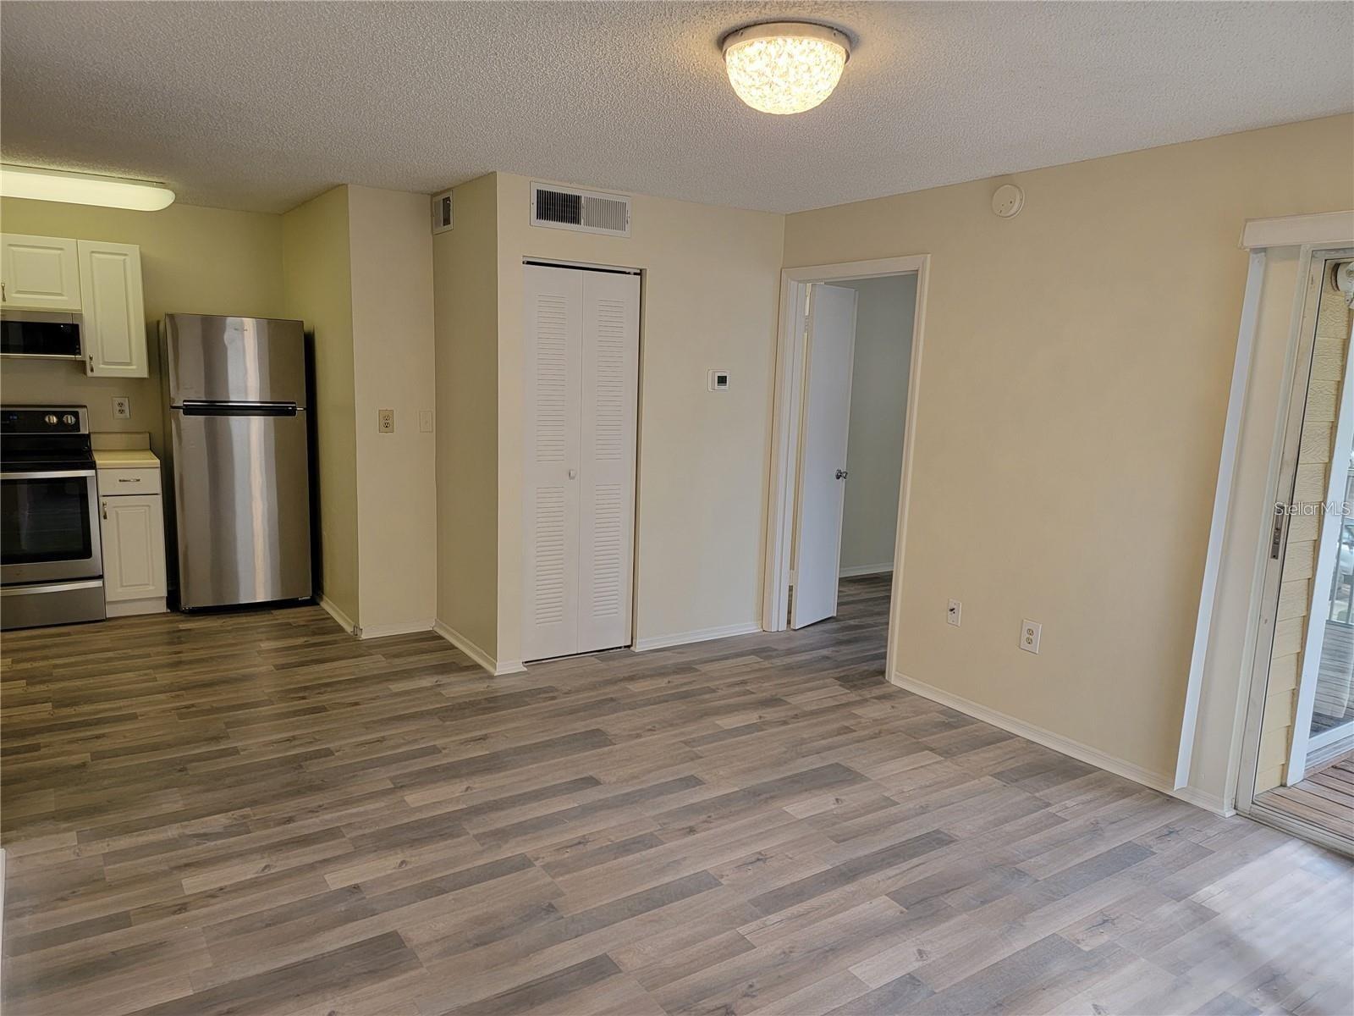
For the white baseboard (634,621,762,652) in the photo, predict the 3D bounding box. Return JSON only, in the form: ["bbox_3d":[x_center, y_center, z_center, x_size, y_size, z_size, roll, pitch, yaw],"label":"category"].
[{"bbox_3d":[0.145,0.728,5.381,0.893,0.070,0.013,-4,11,-34],"label":"white baseboard"}]

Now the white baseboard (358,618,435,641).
[{"bbox_3d":[-1.579,0.680,5.302,0.422,0.070,0.013,-4,11,-34],"label":"white baseboard"}]

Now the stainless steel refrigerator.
[{"bbox_3d":[-2.757,-0.294,5.863,0.735,1.740,0.680,-4,11,-33],"label":"stainless steel refrigerator"}]

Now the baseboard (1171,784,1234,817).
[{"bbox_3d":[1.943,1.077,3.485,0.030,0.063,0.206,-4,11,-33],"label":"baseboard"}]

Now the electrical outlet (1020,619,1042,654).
[{"bbox_3d":[1.548,0.564,4.096,0.011,0.134,0.093,-4,11,-34],"label":"electrical outlet"}]

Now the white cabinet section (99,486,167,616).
[{"bbox_3d":[-3.330,0.224,5.717,0.313,0.740,0.590,-4,11,-34],"label":"white cabinet section"}]

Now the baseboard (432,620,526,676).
[{"bbox_3d":[-1.087,0.732,5.087,0.168,0.071,0.904,-4,11,-34],"label":"baseboard"}]

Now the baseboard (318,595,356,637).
[{"bbox_3d":[-1.994,0.629,5.521,0.018,0.077,0.820,-4,11,-33],"label":"baseboard"}]

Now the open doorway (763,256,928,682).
[{"bbox_3d":[0.902,-0.232,5.077,0.130,2.114,1.061,-4,11,-34],"label":"open doorway"}]

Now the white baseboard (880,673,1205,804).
[{"bbox_3d":[1.557,0.979,4.128,0.013,0.070,1.587,-4,11,-34],"label":"white baseboard"}]

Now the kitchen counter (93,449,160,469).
[{"bbox_3d":[-3.286,-0.293,5.588,0.315,0.047,0.610,-4,11,-33],"label":"kitchen counter"}]

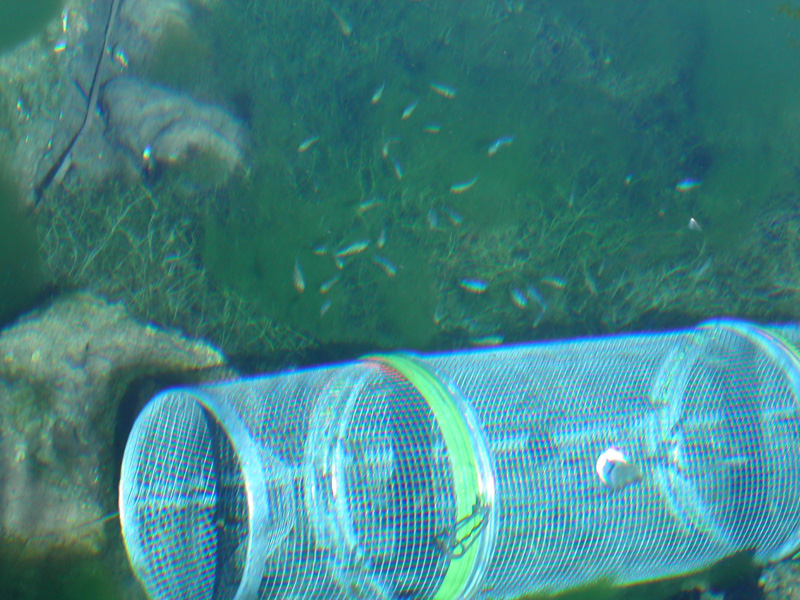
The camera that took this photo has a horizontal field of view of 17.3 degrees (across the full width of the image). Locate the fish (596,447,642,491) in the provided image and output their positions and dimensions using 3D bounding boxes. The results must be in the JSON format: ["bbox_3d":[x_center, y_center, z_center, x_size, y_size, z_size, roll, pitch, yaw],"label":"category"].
[{"bbox_3d":[0.194,0.149,2.330,0.042,0.028,0.020,27,46,24],"label":"fish"}]

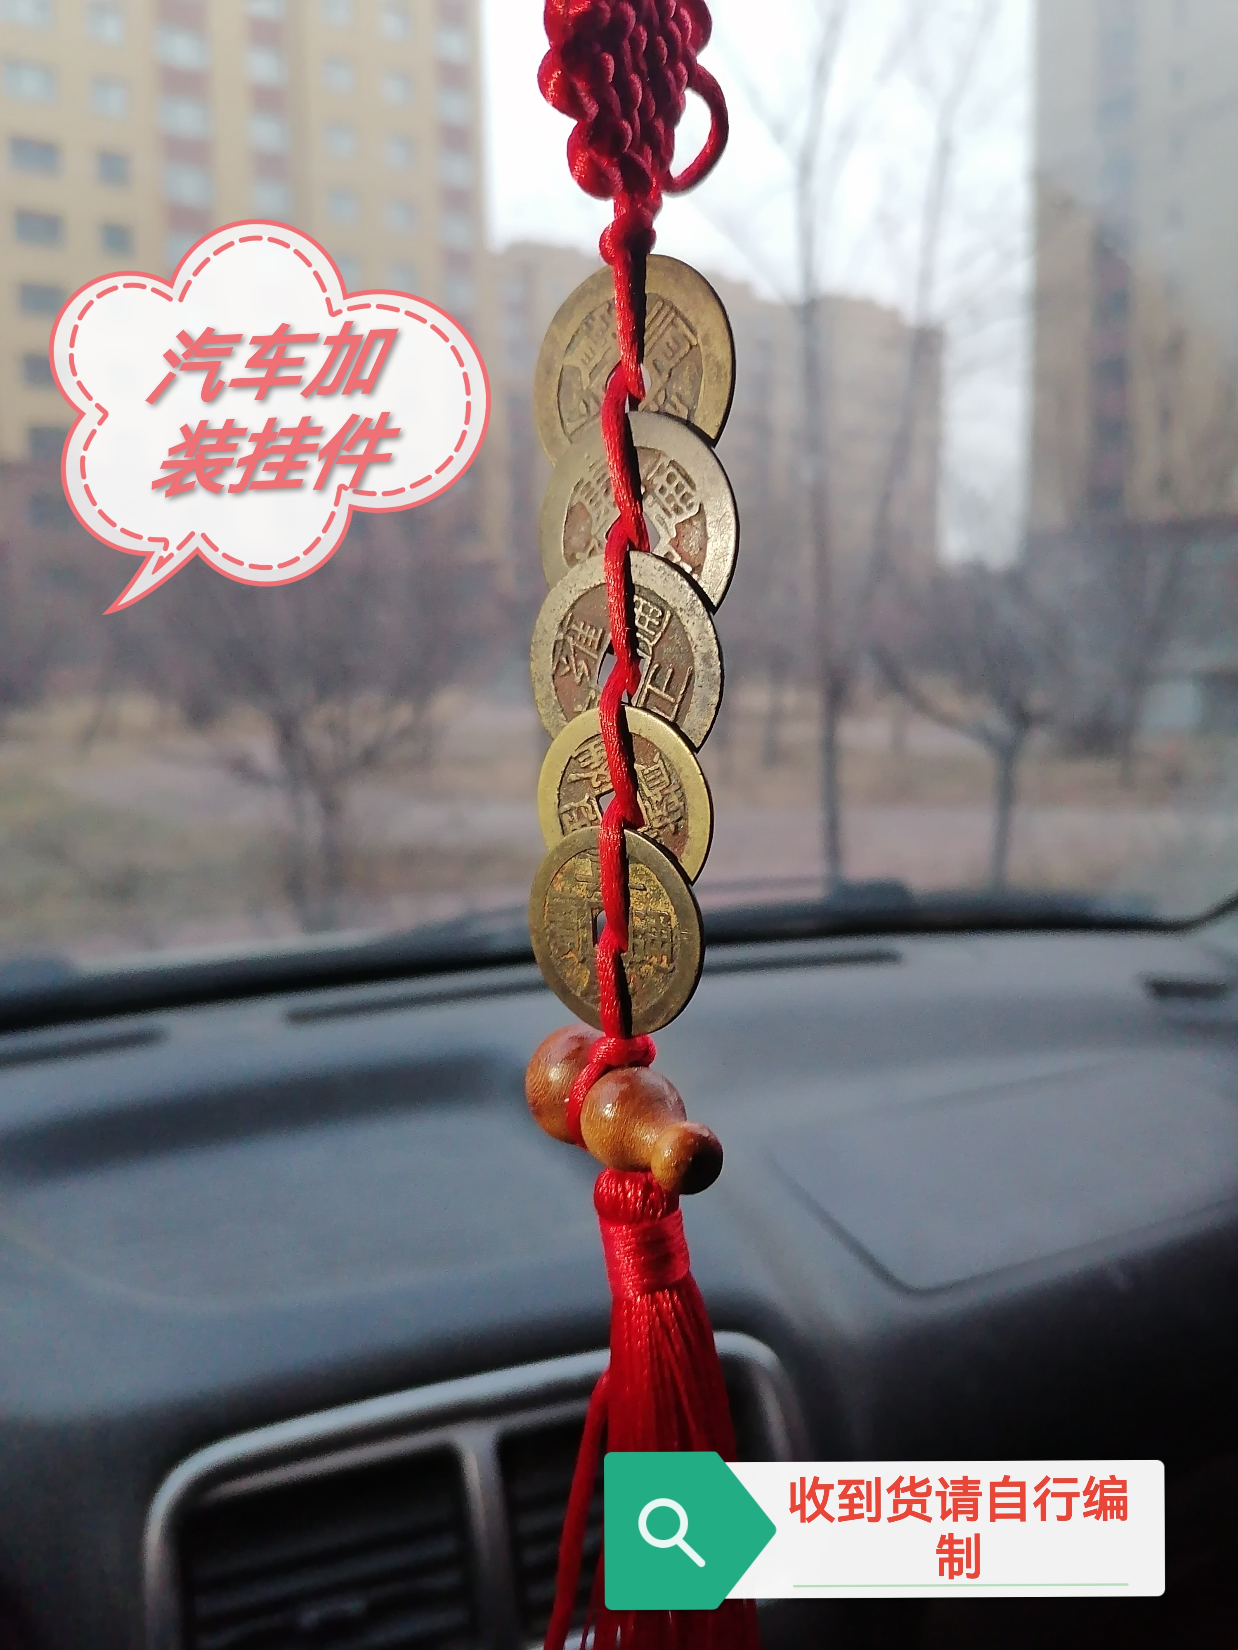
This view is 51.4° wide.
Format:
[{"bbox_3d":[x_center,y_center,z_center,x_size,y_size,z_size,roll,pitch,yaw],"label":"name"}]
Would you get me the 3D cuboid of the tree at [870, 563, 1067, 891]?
[{"bbox_3d":[2.465,-0.690,9.000,1.400,2.300,1.350,0,7,0],"label":"tree"}]

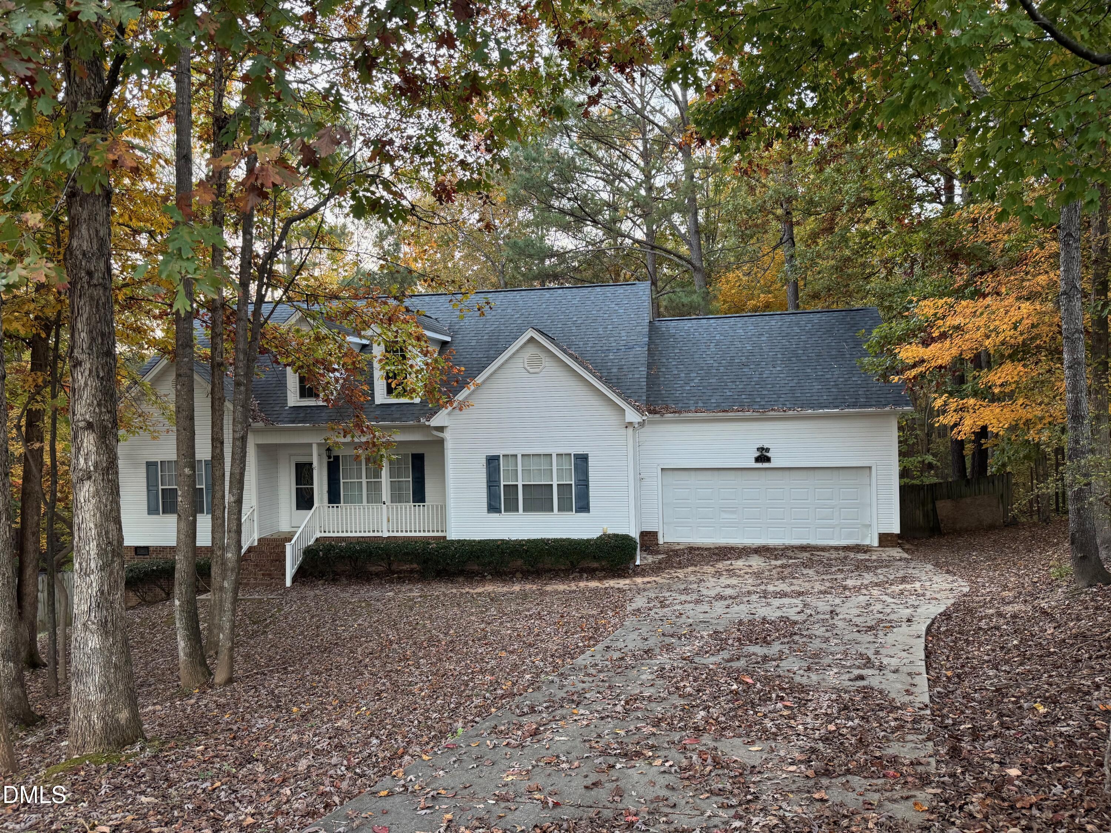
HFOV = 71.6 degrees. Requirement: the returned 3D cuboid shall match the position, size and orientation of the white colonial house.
[{"bbox_3d":[-1.102,0.166,23.901,21.700,8.500,10.600,-1,0,12],"label":"white colonial house"}]

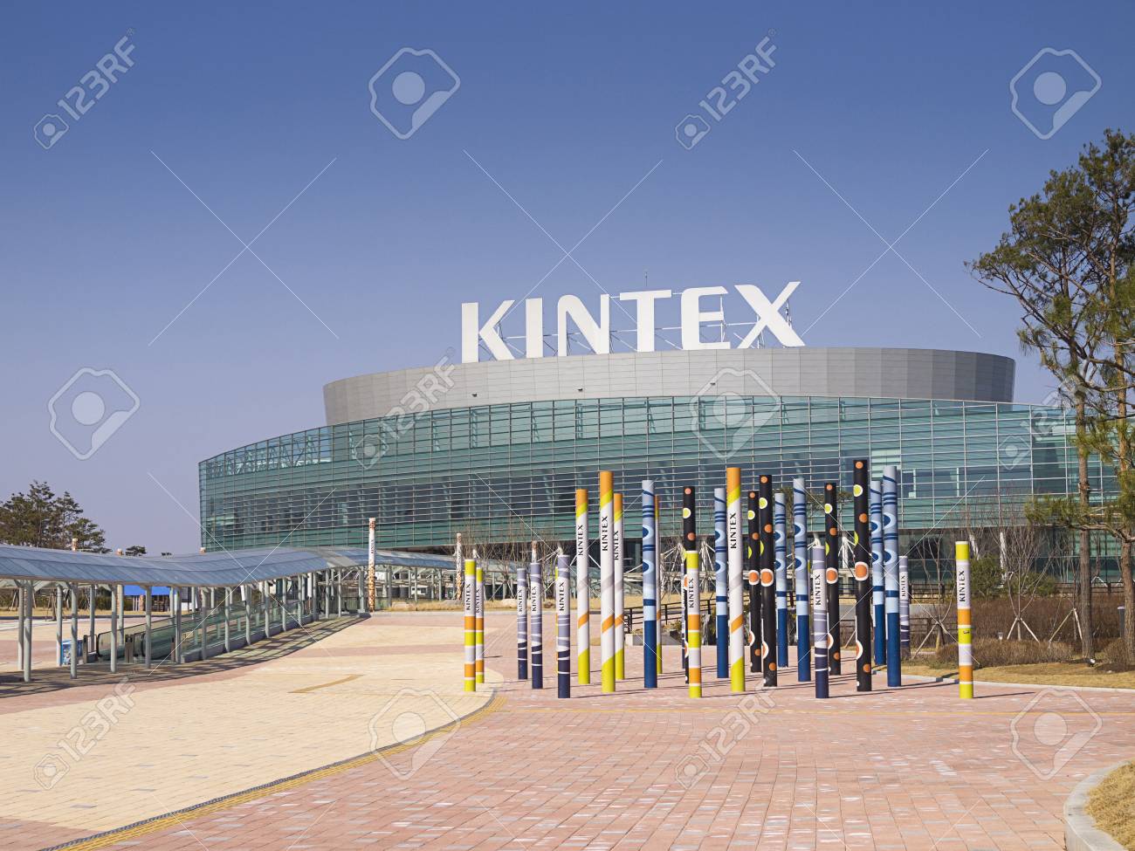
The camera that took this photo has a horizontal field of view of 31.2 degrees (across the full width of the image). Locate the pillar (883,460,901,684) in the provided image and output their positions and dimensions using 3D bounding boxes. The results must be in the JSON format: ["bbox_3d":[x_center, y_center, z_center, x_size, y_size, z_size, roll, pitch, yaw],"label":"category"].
[{"bbox_3d":[7.456,3.466,46.724,0.312,5.047,0.312,-1,-5,0],"label":"pillar"}]

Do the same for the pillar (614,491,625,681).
[{"bbox_3d":[1.360,4.336,54.858,0.299,5.001,0.299,-2,-6,16],"label":"pillar"}]

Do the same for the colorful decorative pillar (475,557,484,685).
[{"bbox_3d":[-2.324,5.237,53.298,0.250,3.001,0.250,-2,-6,12],"label":"colorful decorative pillar"}]

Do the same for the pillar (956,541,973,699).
[{"bbox_3d":[7.821,3.837,40.095,0.266,3.070,0.266,-1,-5,0],"label":"pillar"}]

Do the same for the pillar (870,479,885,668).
[{"bbox_3d":[8.565,4.065,56.014,0.312,5.034,0.312,-1,-5,0],"label":"pillar"}]

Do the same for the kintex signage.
[{"bbox_3d":[6.620,-10.750,217.290,38.080,6.760,1.000,-2,-6,19],"label":"kintex signage"}]

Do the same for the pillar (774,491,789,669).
[{"bbox_3d":[6.321,4.552,59.839,0.312,5.083,0.312,-1,-5,0],"label":"pillar"}]

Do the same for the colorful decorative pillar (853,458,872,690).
[{"bbox_3d":[6.381,3.245,44.005,0.312,4.990,0.312,-1,-5,0],"label":"colorful decorative pillar"}]

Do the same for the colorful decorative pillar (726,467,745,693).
[{"bbox_3d":[3.781,3.455,45.682,0.299,5.001,0.299,-3,-6,20],"label":"colorful decorative pillar"}]

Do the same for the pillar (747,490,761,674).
[{"bbox_3d":[5.203,4.334,56.513,0.299,5.001,0.299,-3,-6,20],"label":"pillar"}]

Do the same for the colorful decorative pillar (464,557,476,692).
[{"bbox_3d":[-2.301,4.724,47.959,0.260,3.100,0.260,-1,-5,0],"label":"colorful decorative pillar"}]

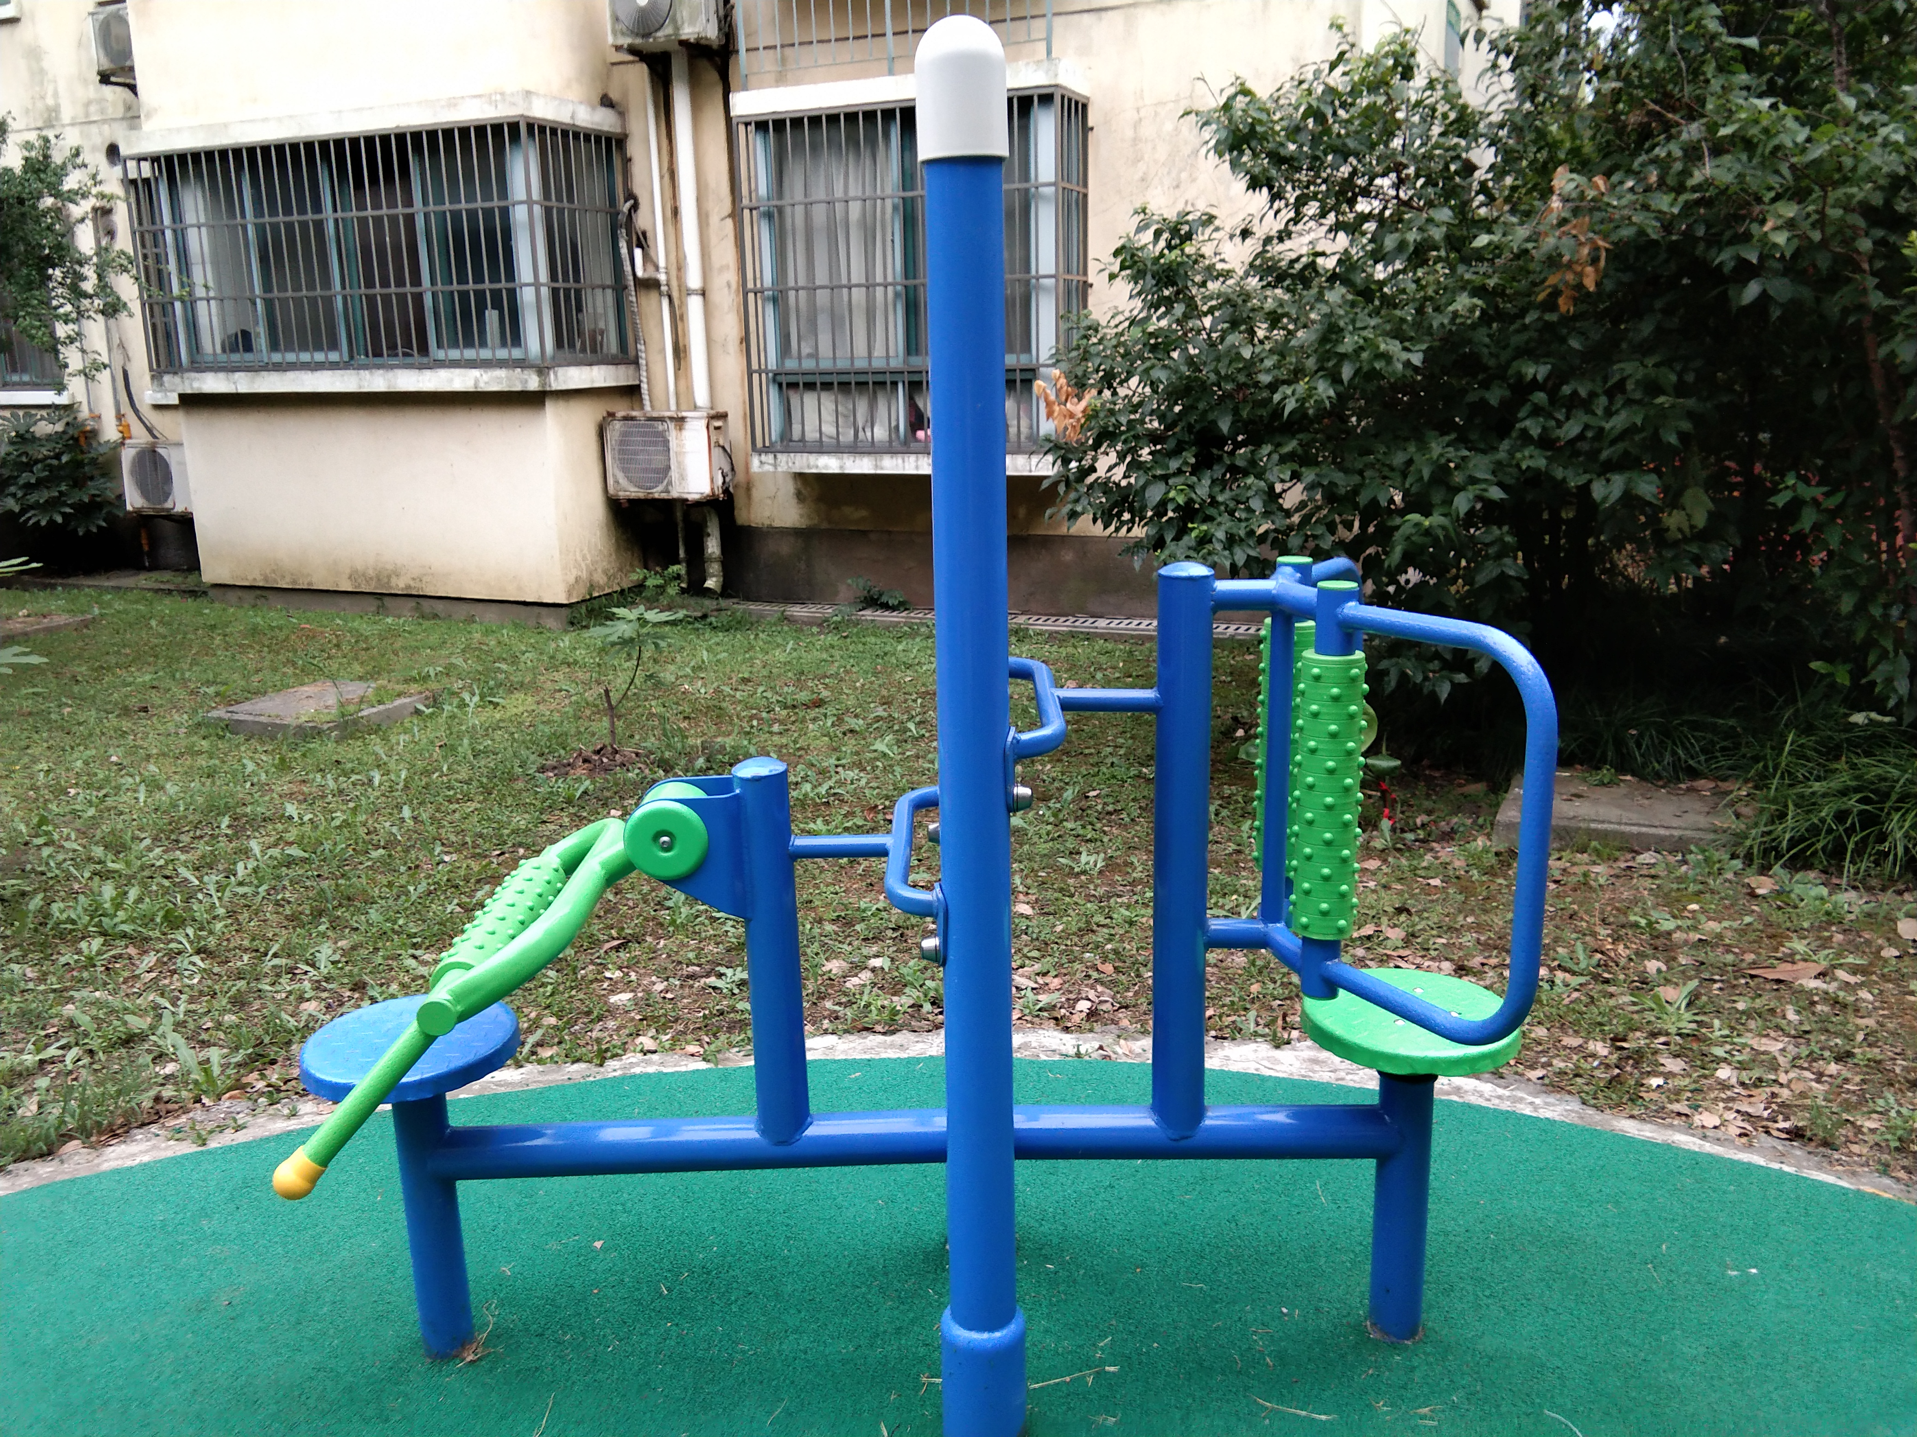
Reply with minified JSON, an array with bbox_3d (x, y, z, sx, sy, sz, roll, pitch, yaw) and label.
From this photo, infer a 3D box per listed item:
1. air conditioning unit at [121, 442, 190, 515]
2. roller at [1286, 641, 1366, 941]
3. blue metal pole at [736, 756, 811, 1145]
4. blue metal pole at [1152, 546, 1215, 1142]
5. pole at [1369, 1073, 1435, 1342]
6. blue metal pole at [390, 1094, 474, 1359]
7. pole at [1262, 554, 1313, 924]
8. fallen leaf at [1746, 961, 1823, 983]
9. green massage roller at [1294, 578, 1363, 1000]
[{"bbox_3d":[-5.636,-1.742,12.327,0.713,0.502,0.260,5,16,25],"label":"air conditioning unit"},{"bbox_3d":[0.502,0.105,2.322,0.093,0.395,0.093,-1,14,0],"label":"roller"},{"bbox_3d":[-0.268,0.334,2.469,0.076,0.561,0.076,-2,14,0],"label":"blue metal pole"},{"bbox_3d":[0.317,0.196,2.433,0.076,0.830,0.076,-1,14,0],"label":"blue metal pole"},{"bbox_3d":[0.661,0.709,2.560,0.076,0.445,0.076,-1,14,0],"label":"pole"},{"bbox_3d":[-0.789,0.734,2.573,0.076,0.461,0.076,-2,14,0],"label":"blue metal pole"},{"bbox_3d":[0.474,0.050,2.484,0.052,0.561,0.052,-1,14,0],"label":"pole"},{"bbox_3d":[1.865,0.568,3.850,0.185,0.025,0.085,-3,14,-6],"label":"fallen leaf"},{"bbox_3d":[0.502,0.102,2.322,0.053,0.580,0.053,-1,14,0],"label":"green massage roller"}]

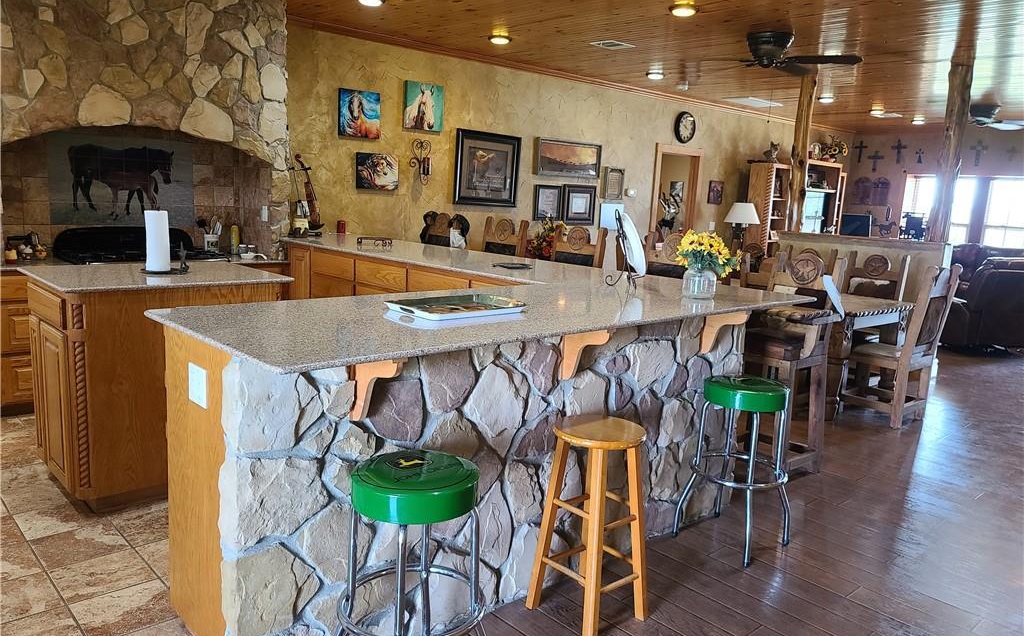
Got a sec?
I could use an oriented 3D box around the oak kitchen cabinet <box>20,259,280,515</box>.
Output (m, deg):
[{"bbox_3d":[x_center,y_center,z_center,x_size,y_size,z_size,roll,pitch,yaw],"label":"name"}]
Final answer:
[{"bbox_3d":[-1.771,0.285,3.751,1.017,1.003,0.883,-6,13,-43],"label":"oak kitchen cabinet"}]

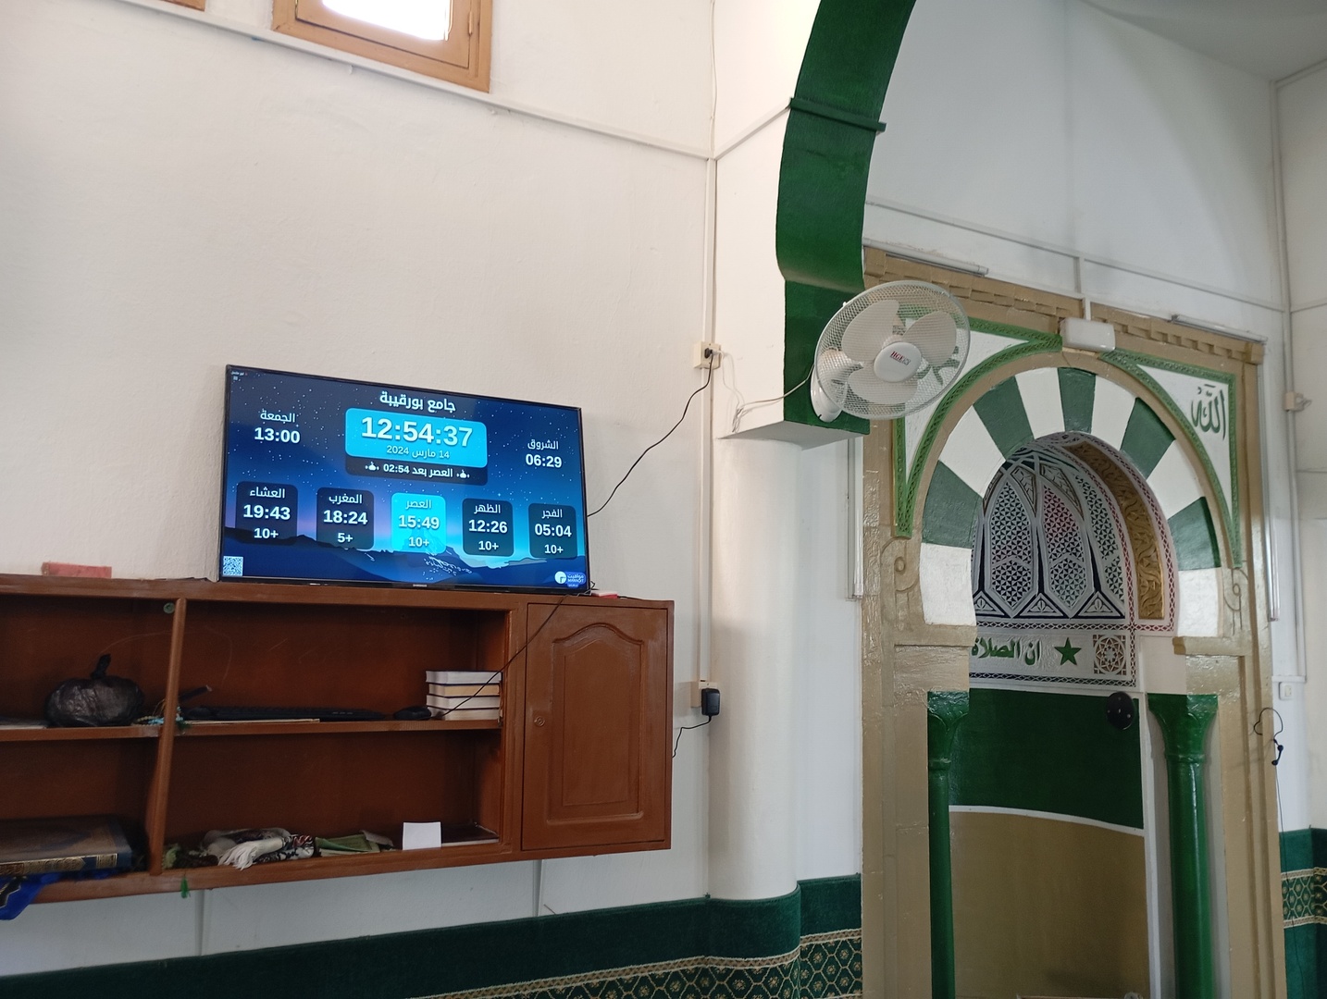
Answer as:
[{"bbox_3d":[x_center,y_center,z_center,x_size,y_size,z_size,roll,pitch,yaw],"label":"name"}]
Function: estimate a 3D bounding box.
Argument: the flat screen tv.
[{"bbox_3d":[-0.660,-0.028,2.872,0.970,0.562,0.060,5,-20,-28],"label":"flat screen tv"}]

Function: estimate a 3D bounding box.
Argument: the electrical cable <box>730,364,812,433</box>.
[{"bbox_3d":[0.315,-0.323,3.223,0.100,0.220,0.330,5,-8,-28],"label":"electrical cable"}]

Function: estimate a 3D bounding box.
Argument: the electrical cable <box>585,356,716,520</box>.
[{"bbox_3d":[-0.032,-0.206,3.264,0.430,0.540,0.080,5,-8,-28],"label":"electrical cable"}]

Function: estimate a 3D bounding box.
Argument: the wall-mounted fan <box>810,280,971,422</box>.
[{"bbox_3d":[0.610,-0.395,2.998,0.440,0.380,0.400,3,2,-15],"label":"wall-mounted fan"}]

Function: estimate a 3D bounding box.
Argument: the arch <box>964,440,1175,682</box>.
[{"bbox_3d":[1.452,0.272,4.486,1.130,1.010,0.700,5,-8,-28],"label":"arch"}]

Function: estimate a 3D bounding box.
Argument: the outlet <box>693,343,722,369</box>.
[{"bbox_3d":[0.140,-0.448,3.414,0.075,0.078,0.044,5,-8,-28],"label":"outlet"}]

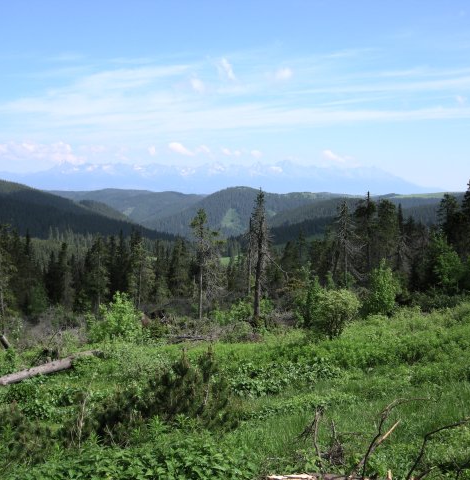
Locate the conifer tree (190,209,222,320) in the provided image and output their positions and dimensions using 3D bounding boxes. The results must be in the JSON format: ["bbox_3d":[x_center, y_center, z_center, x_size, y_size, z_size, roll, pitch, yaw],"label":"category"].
[{"bbox_3d":[-1.841,1.615,43.000,2.200,7.300,2.150,0,4,0],"label":"conifer tree"}]

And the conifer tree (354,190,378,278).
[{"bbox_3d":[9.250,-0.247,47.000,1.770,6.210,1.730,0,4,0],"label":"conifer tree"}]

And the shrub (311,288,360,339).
[{"bbox_3d":[4.530,3.335,30.000,2.160,2.300,2.120,0,4,0],"label":"shrub"}]

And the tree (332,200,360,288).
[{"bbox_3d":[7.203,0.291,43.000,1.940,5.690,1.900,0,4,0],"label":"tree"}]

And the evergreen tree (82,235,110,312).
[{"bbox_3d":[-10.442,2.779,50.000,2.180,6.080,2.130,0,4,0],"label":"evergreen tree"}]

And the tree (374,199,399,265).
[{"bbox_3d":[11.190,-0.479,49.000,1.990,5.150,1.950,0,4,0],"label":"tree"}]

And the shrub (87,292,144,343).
[{"bbox_3d":[-5.566,3.610,31.000,2.610,2.330,2.560,0,4,0],"label":"shrub"}]

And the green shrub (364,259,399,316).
[{"bbox_3d":[7.483,2.452,34.000,1.840,3.010,1.800,0,4,0],"label":"green shrub"}]

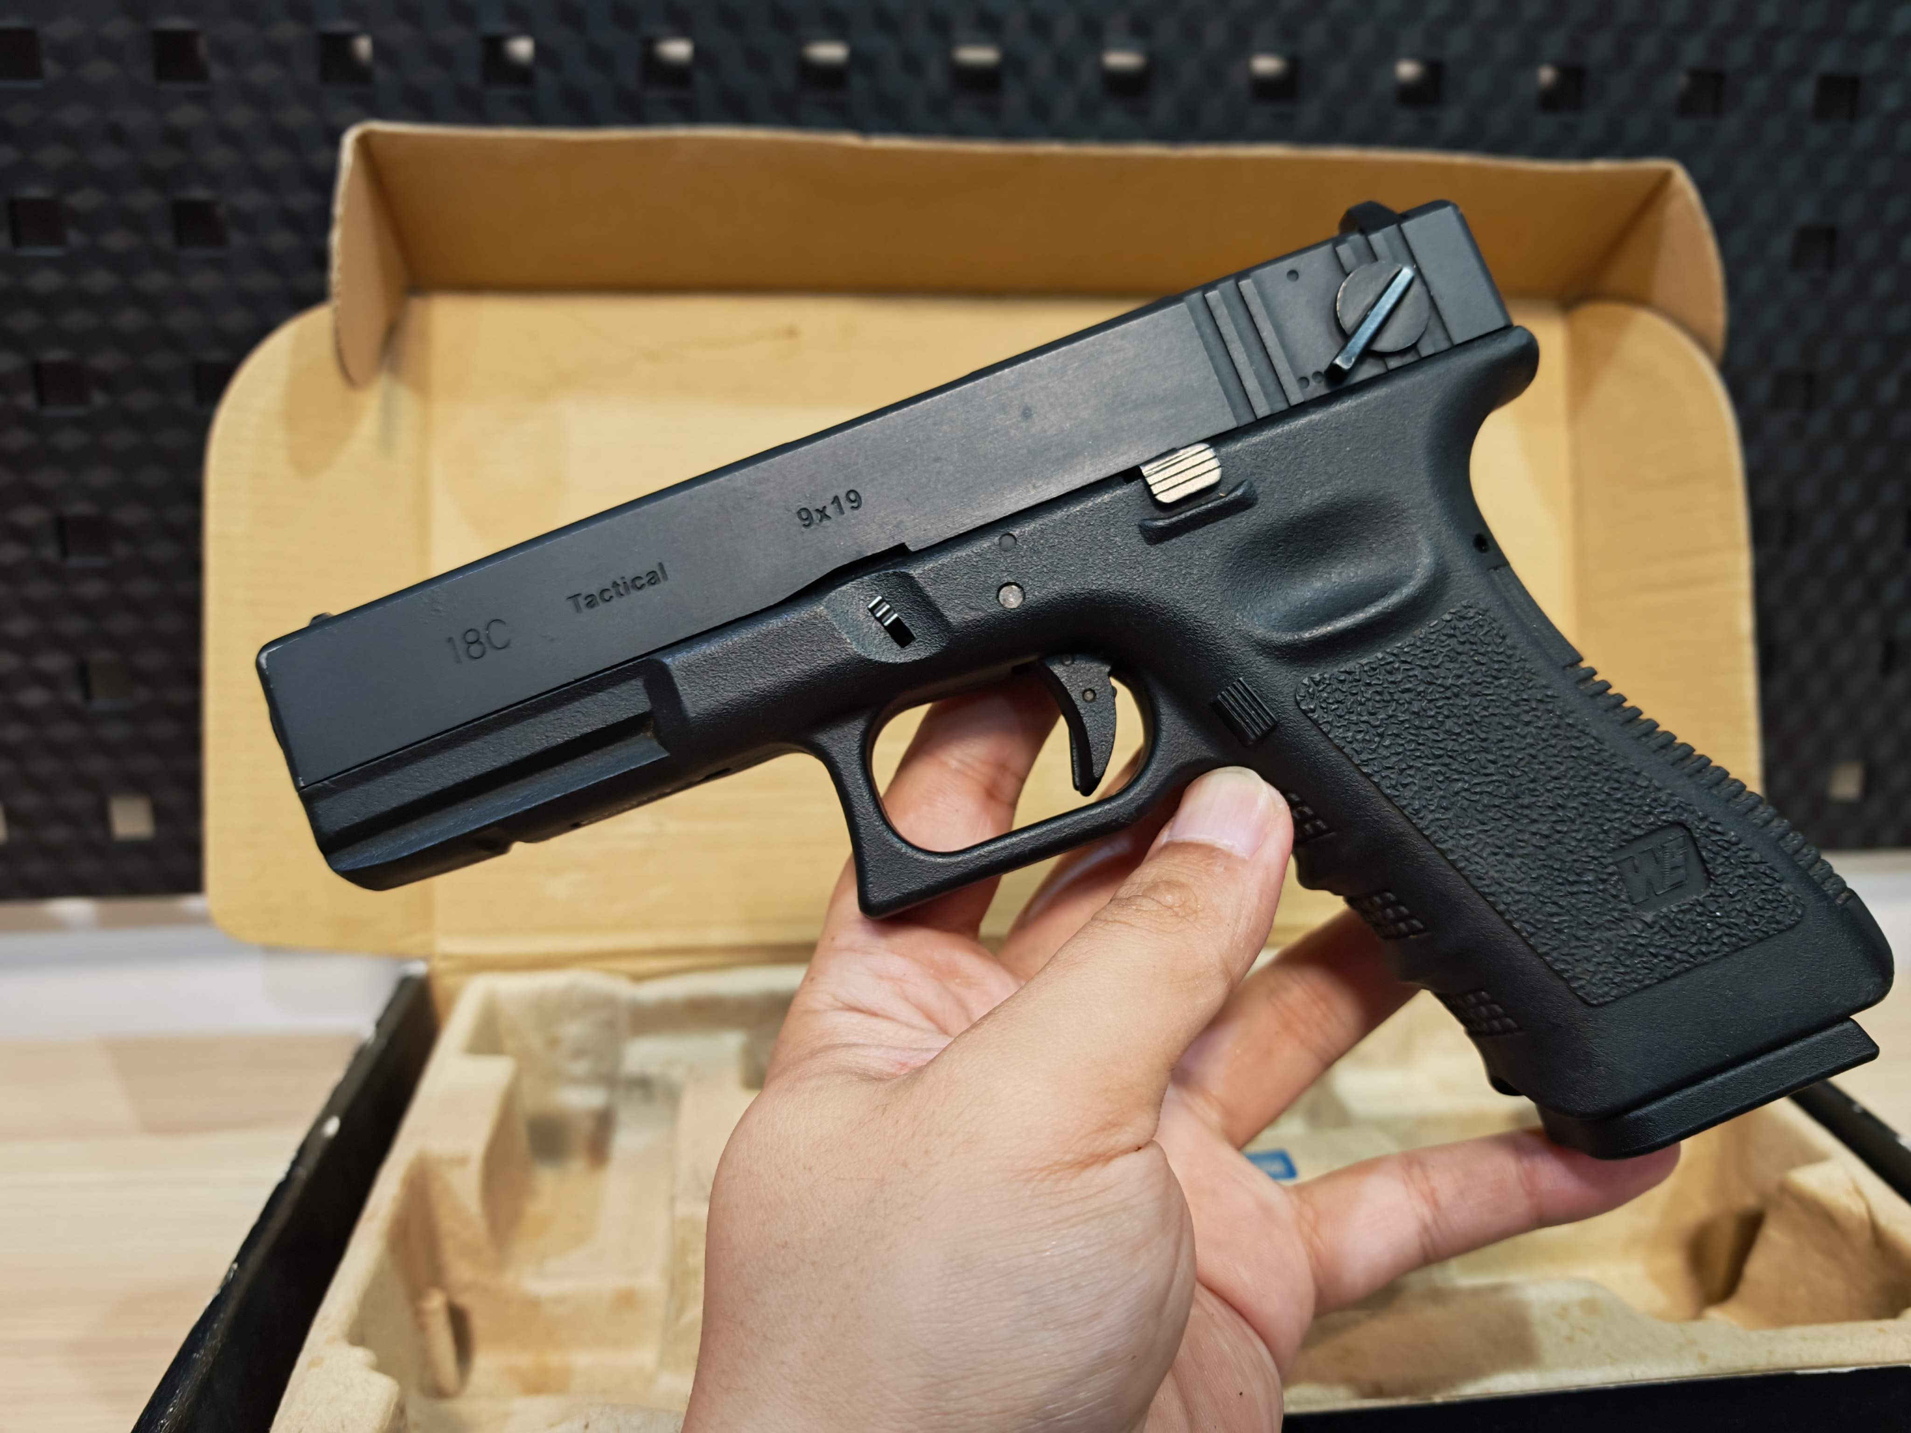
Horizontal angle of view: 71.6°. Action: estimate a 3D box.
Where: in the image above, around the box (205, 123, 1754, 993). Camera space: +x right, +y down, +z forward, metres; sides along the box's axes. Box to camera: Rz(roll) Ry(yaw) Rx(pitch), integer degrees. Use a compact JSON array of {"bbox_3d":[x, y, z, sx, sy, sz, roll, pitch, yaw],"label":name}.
[{"bbox_3d":[0.019,-0.030,0.304,0.382,0.181,0.043,-1,0,-6],"label":"box"}]

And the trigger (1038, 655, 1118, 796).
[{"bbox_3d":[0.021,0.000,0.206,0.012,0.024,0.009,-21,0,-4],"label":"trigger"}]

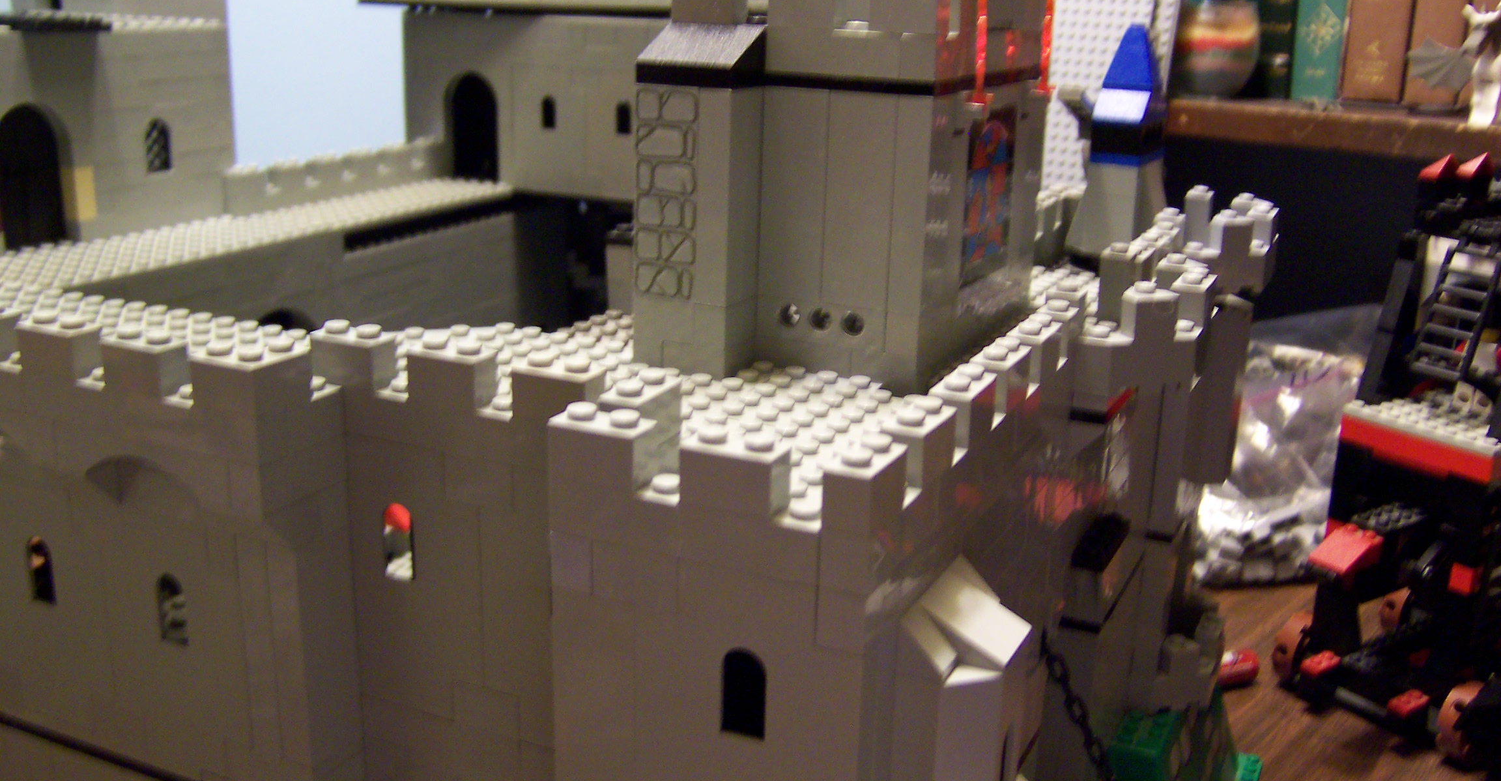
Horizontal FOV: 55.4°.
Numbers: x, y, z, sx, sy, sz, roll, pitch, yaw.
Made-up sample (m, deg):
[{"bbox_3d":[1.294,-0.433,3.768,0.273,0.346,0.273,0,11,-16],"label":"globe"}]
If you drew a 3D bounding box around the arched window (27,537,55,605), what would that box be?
[{"bbox_3d":[-0.154,0.039,0.314,0.008,0.016,0.004,9,17,25],"label":"arched window"}]

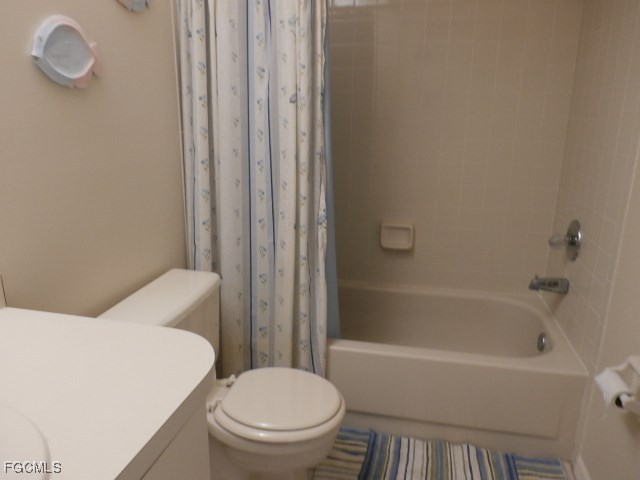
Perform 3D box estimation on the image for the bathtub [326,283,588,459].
[{"bbox_3d":[0.302,0.506,2.181,1.500,0.365,0.750,3,16,12],"label":"bathtub"}]

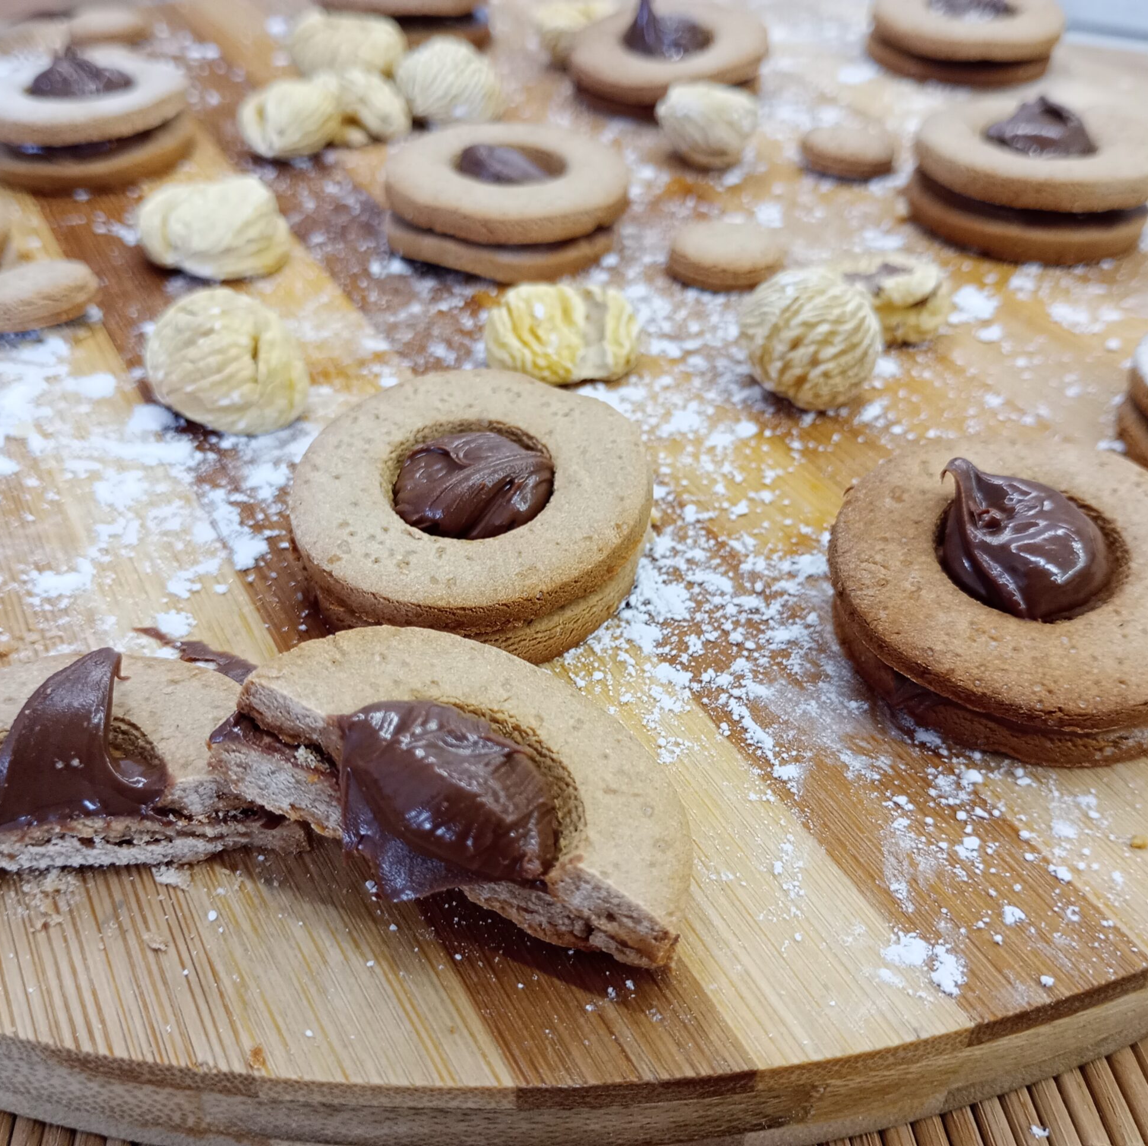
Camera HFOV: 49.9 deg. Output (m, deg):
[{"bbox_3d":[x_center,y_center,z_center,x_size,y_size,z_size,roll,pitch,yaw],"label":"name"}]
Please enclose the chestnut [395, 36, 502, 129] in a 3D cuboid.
[{"bbox_3d":[-0.032,-0.124,0.312,0.026,0.021,0.023,-3,42,0],"label":"chestnut"}]

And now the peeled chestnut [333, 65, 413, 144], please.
[{"bbox_3d":[-0.050,-0.116,0.306,0.021,0.018,0.021,-3,42,0],"label":"peeled chestnut"}]

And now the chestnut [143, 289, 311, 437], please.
[{"bbox_3d":[-0.058,-0.035,0.207,0.027,0.024,0.025,-13,43,-13],"label":"chestnut"}]

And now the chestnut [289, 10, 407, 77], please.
[{"bbox_3d":[-0.061,-0.141,0.331,0.031,0.018,0.024,-8,42,-7],"label":"chestnut"}]

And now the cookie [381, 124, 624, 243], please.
[{"bbox_3d":[-0.015,-0.086,0.270,0.052,0.006,0.052,-2,42,-1],"label":"cookie"}]

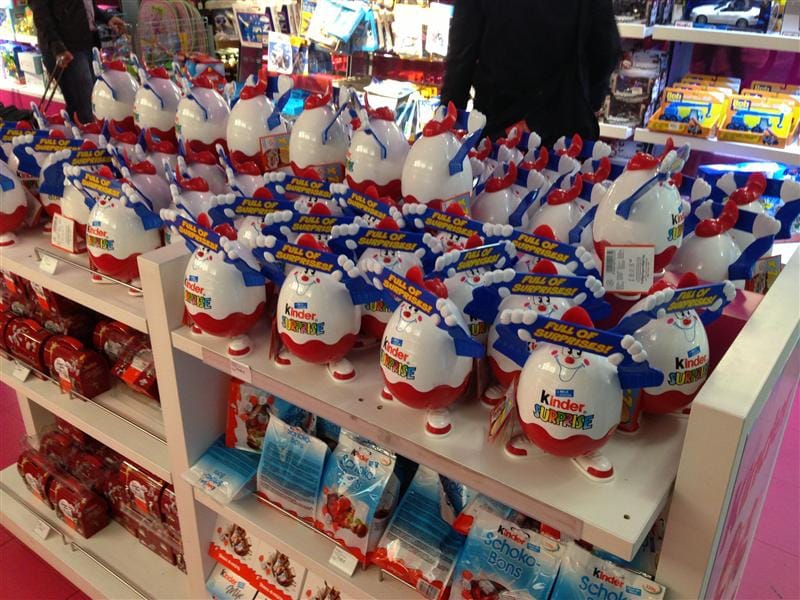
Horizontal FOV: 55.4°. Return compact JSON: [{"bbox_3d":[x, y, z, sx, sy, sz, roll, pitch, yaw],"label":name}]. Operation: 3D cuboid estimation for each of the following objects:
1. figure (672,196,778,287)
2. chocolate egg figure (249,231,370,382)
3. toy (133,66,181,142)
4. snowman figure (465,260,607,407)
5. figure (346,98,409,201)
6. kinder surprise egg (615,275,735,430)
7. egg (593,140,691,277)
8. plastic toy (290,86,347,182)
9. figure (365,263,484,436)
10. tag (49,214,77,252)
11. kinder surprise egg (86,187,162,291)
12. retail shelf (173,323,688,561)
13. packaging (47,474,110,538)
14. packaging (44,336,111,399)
[{"bbox_3d":[0.488,-0.041,1.200,0.126,0.217,0.192,-13,29,-25],"label":"figure"},{"bbox_3d":[-0.119,-0.003,1.112,0.192,0.217,0.126,11,28,20],"label":"chocolate egg figure"},{"bbox_3d":[-0.589,-0.496,1.837,0.126,0.217,0.192,-9,28,-18],"label":"toy"},{"bbox_3d":[0.192,0.044,1.119,0.203,0.229,0.151,0,26,0],"label":"snowman figure"},{"bbox_3d":[-0.041,-0.296,1.421,0.126,0.217,0.192,1,26,0],"label":"figure"},{"bbox_3d":[0.348,0.055,1.003,0.192,0.217,0.126,-7,27,-15],"label":"kinder surprise egg"},{"bbox_3d":[0.379,-0.135,1.173,0.151,0.229,0.203,16,31,29],"label":"egg"},{"bbox_3d":[-0.173,-0.389,1.717,0.151,0.229,0.203,-11,28,-21],"label":"plastic toy"},{"bbox_3d":[0.032,0.057,1.091,0.151,0.229,0.203,-24,35,-39],"label":"figure"},{"bbox_3d":[-0.653,-0.130,1.474,0.068,0.072,0.012,18,31,32],"label":"tag"},{"bbox_3d":[-0.539,-0.140,1.468,0.203,0.229,0.151,16,30,28],"label":"kinder surprise egg"},{"bbox_3d":[0.045,0.120,1.260,0.845,0.033,0.370,18,31,32],"label":"retail shelf"},{"bbox_3d":[-0.781,0.487,1.875,0.127,0.138,0.077,18,31,32],"label":"packaging"},{"bbox_3d":[-0.759,0.148,1.793,0.153,0.112,0.073,18,31,32],"label":"packaging"}]

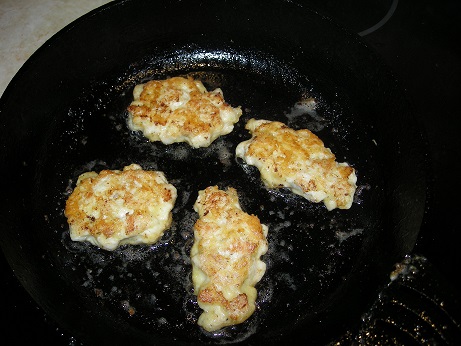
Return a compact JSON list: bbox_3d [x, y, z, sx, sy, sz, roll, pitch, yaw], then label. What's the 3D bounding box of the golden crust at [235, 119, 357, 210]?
[{"bbox_3d":[0.050,-0.010,0.343,0.096,0.017,0.055,28,61,18],"label":"golden crust"}]

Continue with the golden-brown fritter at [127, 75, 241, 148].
[{"bbox_3d":[-0.037,-0.052,0.371,0.086,0.017,0.068,4,56,3],"label":"golden-brown fritter"}]

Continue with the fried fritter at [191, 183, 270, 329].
[{"bbox_3d":[0.000,0.051,0.302,0.047,0.017,0.097,0,56,0],"label":"fried fritter"}]

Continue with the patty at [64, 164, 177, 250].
[{"bbox_3d":[-0.076,0.023,0.327,0.079,0.018,0.058,-9,65,-5],"label":"patty"}]

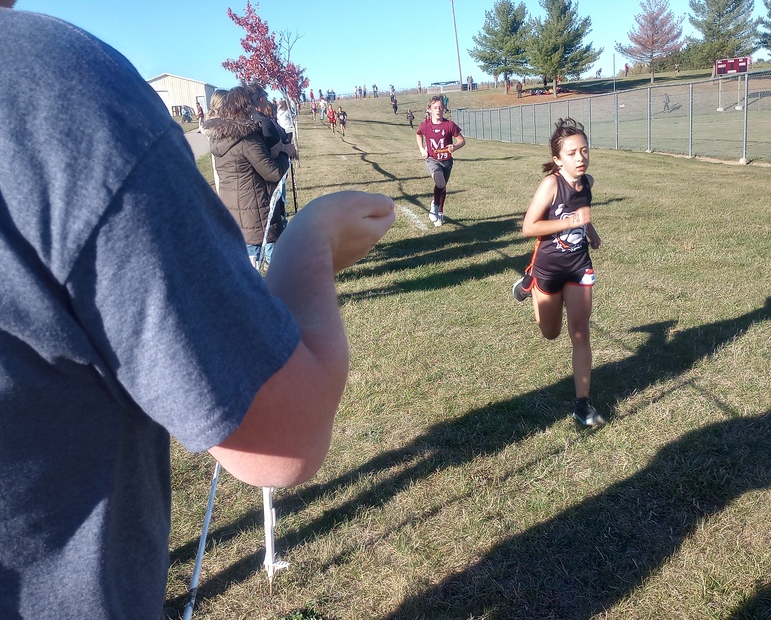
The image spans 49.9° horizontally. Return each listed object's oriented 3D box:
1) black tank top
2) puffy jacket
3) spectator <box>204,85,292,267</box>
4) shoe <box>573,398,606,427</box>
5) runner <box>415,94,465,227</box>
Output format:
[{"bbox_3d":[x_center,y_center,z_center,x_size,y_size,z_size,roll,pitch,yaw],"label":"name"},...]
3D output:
[{"bbox_3d":[0.777,-0.370,3.620,0.300,0.457,0.210,-8,14,-16],"label":"black tank top"},{"bbox_3d":[-1.192,-1.118,7.200,0.560,1.113,0.480,6,17,35],"label":"puffy jacket"},{"bbox_3d":[-1.187,-1.093,7.200,0.550,1.640,0.520,6,17,35],"label":"spectator"},{"bbox_3d":[0.934,0.472,3.800,0.090,0.100,0.235,-8,14,-14],"label":"shoe"},{"bbox_3d":[0.600,-1.639,9.200,0.540,1.437,0.520,-5,14,-3],"label":"runner"}]

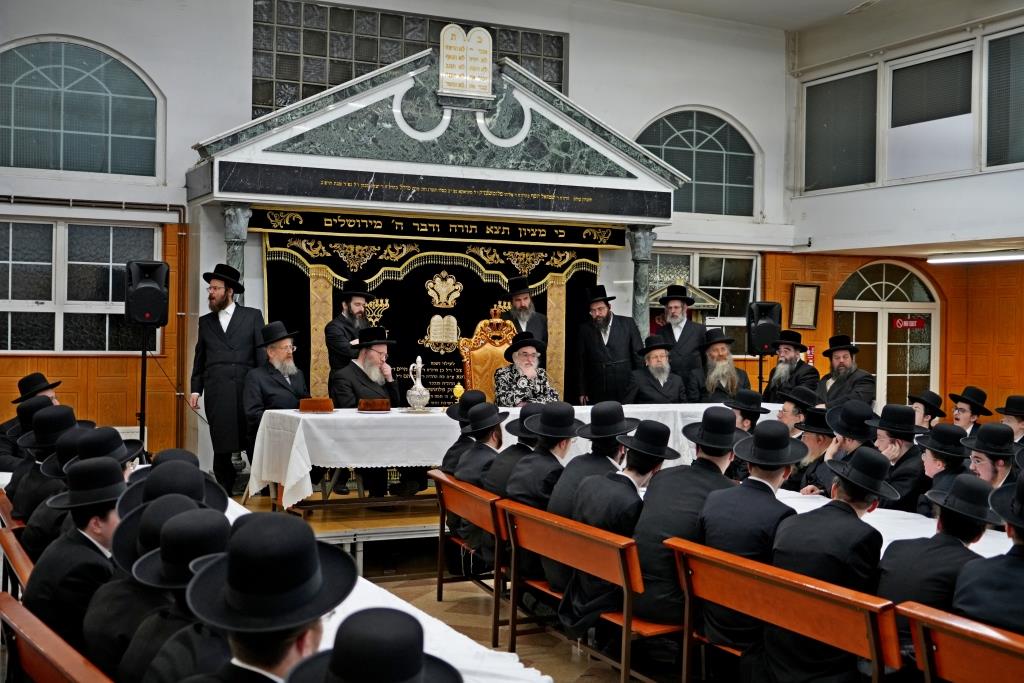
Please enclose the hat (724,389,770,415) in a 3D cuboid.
[{"bbox_3d":[1.744,0.440,8.795,0.365,0.130,0.345,11,7,36],"label":"hat"}]

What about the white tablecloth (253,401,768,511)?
[{"bbox_3d":[0.540,0.865,10.110,5.050,0.620,0.920,0,1,-23],"label":"white tablecloth"}]

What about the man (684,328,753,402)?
[{"bbox_3d":[1.940,0.580,10.850,0.600,1.390,0.800,1,1,-14],"label":"man"}]

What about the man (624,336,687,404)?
[{"bbox_3d":[1.273,0.627,10.380,0.560,1.340,0.700,1,1,-16],"label":"man"}]

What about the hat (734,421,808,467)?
[{"bbox_3d":[1.145,0.452,5.270,0.330,0.145,0.360,1,11,19],"label":"hat"}]

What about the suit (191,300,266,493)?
[{"bbox_3d":[-2.278,0.450,9.600,0.580,1.500,0.340,0,0,7],"label":"suit"}]

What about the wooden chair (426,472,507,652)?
[{"bbox_3d":[-0.090,1.264,7.180,0.500,0.810,1.310,0,1,-20],"label":"wooden chair"}]

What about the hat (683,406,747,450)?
[{"bbox_3d":[0.953,0.403,5.560,0.320,0.150,0.350,1,11,14],"label":"hat"}]

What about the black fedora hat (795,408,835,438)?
[{"bbox_3d":[1.812,0.465,6.900,0.350,0.150,0.320,3,2,21],"label":"black fedora hat"}]

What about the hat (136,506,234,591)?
[{"bbox_3d":[-0.903,0.598,3.400,0.365,0.130,0.335,-5,12,-39],"label":"hat"}]

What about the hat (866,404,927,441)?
[{"bbox_3d":[2.166,0.436,6.698,0.365,0.130,0.345,9,3,14],"label":"hat"}]

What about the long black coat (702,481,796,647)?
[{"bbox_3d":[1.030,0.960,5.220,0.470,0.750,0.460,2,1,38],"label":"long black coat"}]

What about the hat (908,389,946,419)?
[{"bbox_3d":[3.203,0.477,9.200,0.360,0.145,0.330,25,3,5],"label":"hat"}]

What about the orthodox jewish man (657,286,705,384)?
[{"bbox_3d":[1.544,0.375,10.950,0.550,1.780,0.360,0,0,3],"label":"orthodox jewish man"}]

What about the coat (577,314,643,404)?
[{"bbox_3d":[0.878,0.324,10.700,0.580,1.160,0.340,1,1,12],"label":"coat"}]

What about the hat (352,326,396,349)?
[{"bbox_3d":[-1.047,-0.034,9.100,0.355,0.140,0.320,-2,0,21],"label":"hat"}]

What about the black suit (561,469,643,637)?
[{"bbox_3d":[0.600,1.070,6.220,0.560,0.820,0.500,0,1,-38],"label":"black suit"}]

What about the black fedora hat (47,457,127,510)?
[{"bbox_3d":[-1.461,0.492,4.200,0.365,0.130,0.335,-10,7,-29],"label":"black fedora hat"}]

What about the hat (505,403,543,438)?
[{"bbox_3d":[0.135,0.439,6.839,0.345,0.130,0.365,1,14,14],"label":"hat"}]

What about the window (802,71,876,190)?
[{"bbox_3d":[3.557,-2.270,12.990,0.100,1.240,1.100,0,0,-28],"label":"window"}]

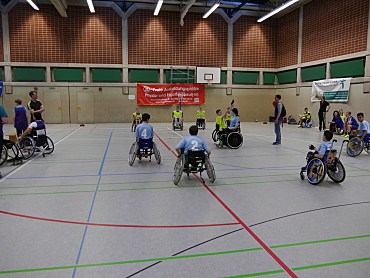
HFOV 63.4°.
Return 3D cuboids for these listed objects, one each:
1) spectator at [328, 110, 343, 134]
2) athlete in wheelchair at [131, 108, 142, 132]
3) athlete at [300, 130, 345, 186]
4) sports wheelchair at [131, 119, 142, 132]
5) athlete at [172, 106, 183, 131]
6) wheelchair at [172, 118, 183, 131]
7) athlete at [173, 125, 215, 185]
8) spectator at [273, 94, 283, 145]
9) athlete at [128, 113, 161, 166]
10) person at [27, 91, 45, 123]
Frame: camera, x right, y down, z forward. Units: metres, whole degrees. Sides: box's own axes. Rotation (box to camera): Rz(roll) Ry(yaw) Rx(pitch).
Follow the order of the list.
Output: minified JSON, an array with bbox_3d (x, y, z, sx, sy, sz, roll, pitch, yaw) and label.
[{"bbox_3d":[7.850,-0.905,15.574,0.760,1.140,0.500,-2,8,-21],"label":"spectator"},{"bbox_3d":[-2.373,-0.956,14.791,0.590,1.150,0.880,-1,8,-10],"label":"athlete in wheelchair"},{"bbox_3d":[2.748,0.368,5.896,0.630,1.020,0.840,-3,8,-21],"label":"athlete"},{"bbox_3d":[-2.403,-0.761,15.264,0.630,0.800,0.900,-1,8,-12],"label":"sports wheelchair"},{"bbox_3d":[-0.373,-1.060,15.440,0.590,1.210,0.880,0,8,-2],"label":"athlete"},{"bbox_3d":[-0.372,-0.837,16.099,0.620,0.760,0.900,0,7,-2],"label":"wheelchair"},{"bbox_3d":[0.173,0.305,5.866,0.780,1.120,0.900,-1,8,-10],"label":"athlete"},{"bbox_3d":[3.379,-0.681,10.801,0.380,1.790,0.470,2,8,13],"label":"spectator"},{"bbox_3d":[-1.066,-0.016,7.706,0.760,1.300,0.950,-2,8,-19],"label":"athlete"},{"bbox_3d":[-4.558,-0.539,9.213,0.380,1.820,0.540,5,9,28],"label":"person"}]

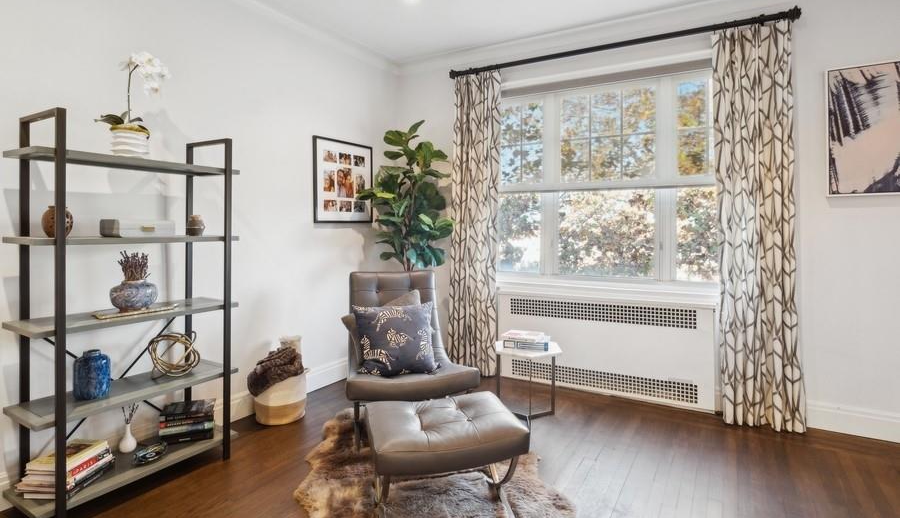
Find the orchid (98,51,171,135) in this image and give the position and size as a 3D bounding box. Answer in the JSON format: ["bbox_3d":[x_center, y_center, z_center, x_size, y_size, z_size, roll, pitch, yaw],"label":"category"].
[{"bbox_3d":[-1.525,-0.802,2.180,0.290,0.380,0.200,-3,4,-41],"label":"orchid"}]

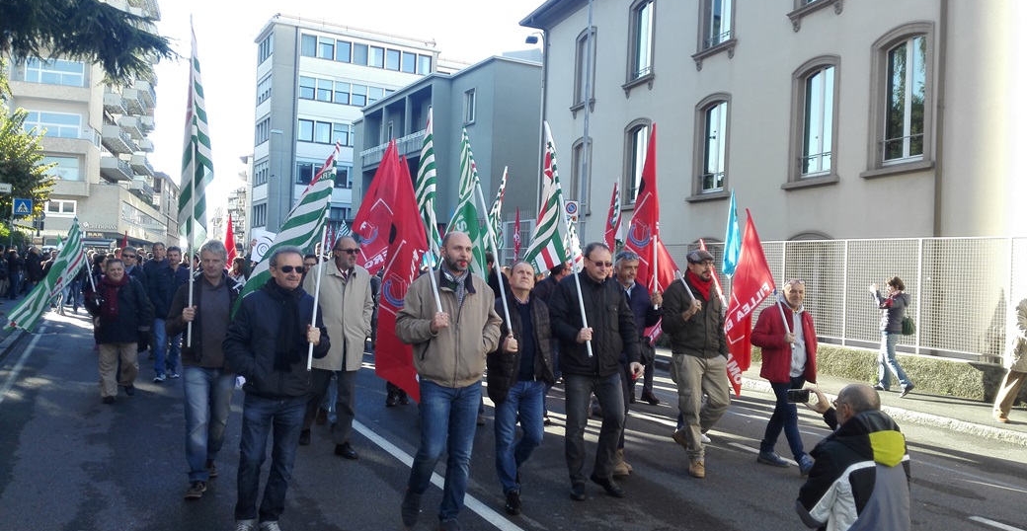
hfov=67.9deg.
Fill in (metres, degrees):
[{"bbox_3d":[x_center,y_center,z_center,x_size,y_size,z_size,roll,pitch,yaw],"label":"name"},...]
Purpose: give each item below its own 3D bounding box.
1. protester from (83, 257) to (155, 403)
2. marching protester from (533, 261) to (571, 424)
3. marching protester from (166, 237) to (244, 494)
[{"bbox_3d":[-4.555,0.755,8.800,0.680,1.660,0.520,2,0,-26],"label":"protester"},{"bbox_3d":[0.422,0.798,7.850,0.550,1.740,0.420,2,0,-34],"label":"marching protester"},{"bbox_3d":[-2.173,0.685,5.371,0.550,1.726,0.500,2,0,-26],"label":"marching protester"}]

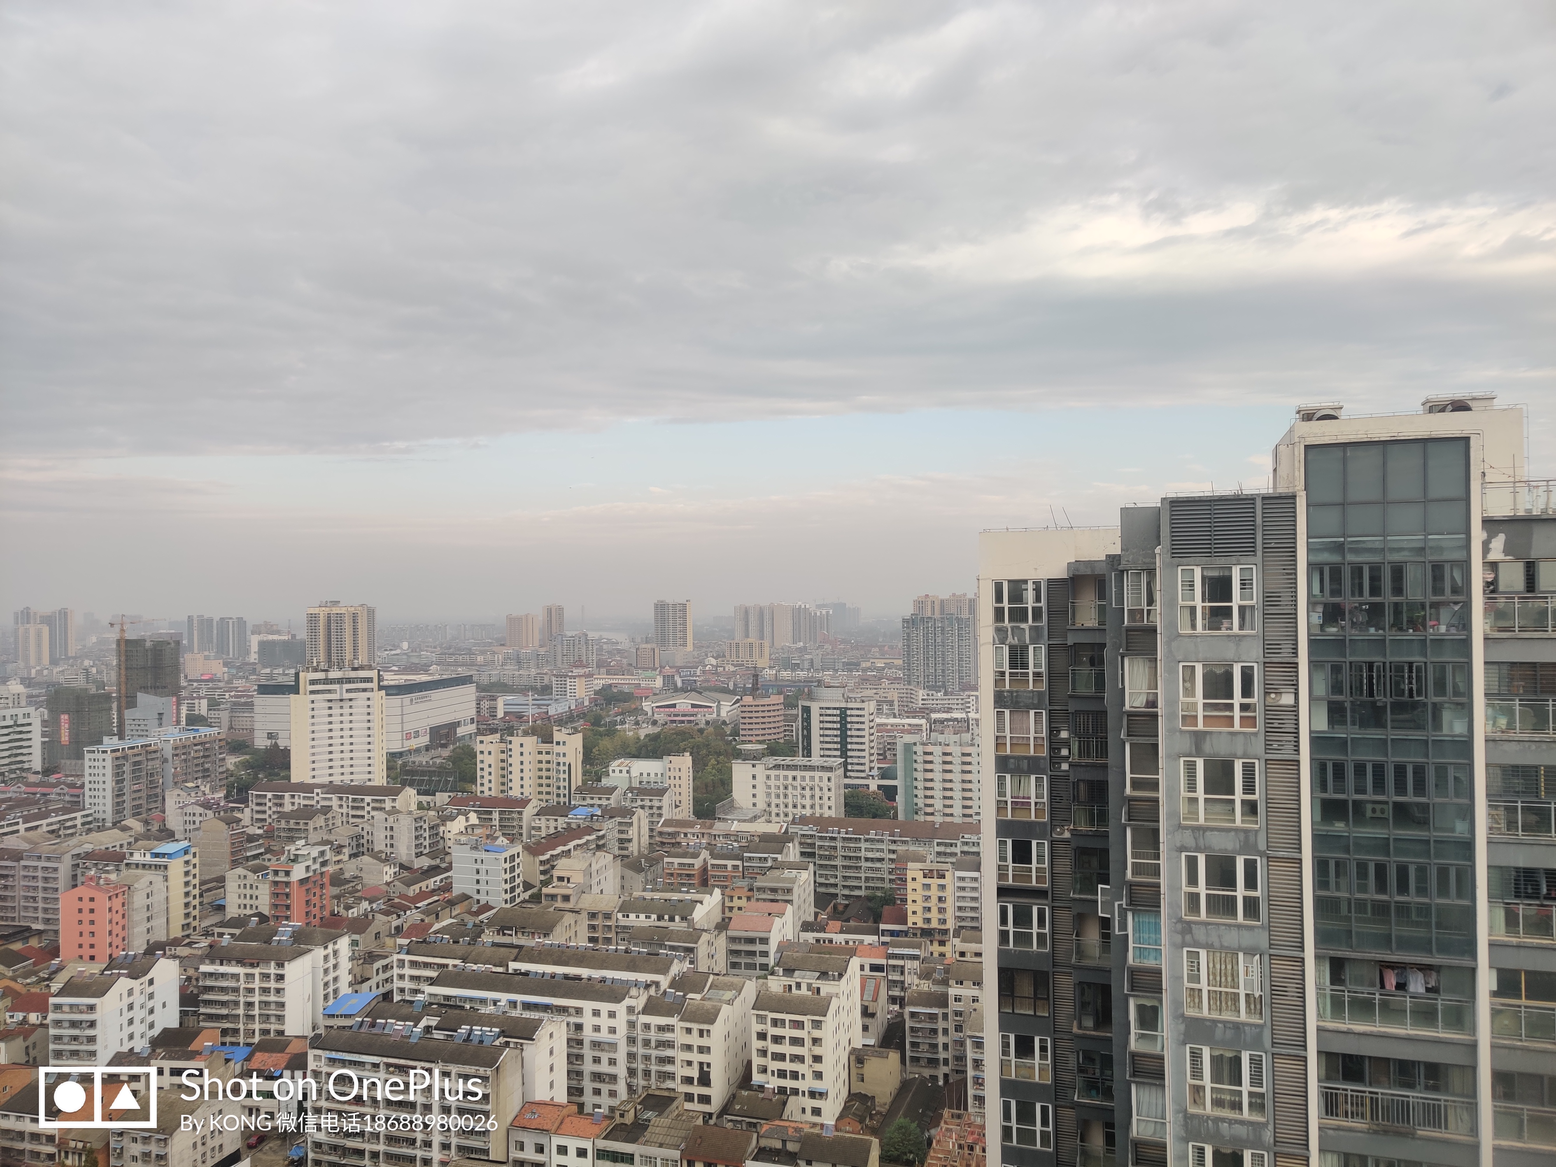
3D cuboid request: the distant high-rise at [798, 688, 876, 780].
[{"bbox_3d":[30.260,77.130,603.120,35.700,49.500,15.000,-1,-1,24],"label":"distant high-rise"}]

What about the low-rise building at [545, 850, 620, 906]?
[{"bbox_3d":[-55.020,88.530,338.970,9.800,22.300,25.000,-1,-1,19],"label":"low-rise building"}]

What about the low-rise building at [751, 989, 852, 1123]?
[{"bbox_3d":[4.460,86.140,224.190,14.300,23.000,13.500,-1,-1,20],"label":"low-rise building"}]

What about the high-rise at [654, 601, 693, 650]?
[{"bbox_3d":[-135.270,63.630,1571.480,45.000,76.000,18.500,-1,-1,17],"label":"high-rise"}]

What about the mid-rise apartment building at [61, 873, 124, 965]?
[{"bbox_3d":[-175.946,86.896,312.479,12.894,22.500,7.976,-1,-1,6],"label":"mid-rise apartment building"}]

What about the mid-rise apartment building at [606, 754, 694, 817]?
[{"bbox_3d":[-52.870,86.020,510.780,33.500,29.000,15.500,-1,-1,14],"label":"mid-rise apartment building"}]

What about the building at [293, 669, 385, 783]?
[{"bbox_3d":[-196.773,69.893,540.458,38.000,63.300,21.000,0,-1,-27],"label":"building"}]

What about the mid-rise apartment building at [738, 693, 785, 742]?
[{"bbox_3d":[-9.350,84.950,739.040,28.000,38.000,19.000,-1,-1,8],"label":"mid-rise apartment building"}]

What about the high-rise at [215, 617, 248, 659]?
[{"bbox_3d":[-768.090,85.730,1707.200,36.000,76.500,17.000,-1,-1,5],"label":"high-rise"}]

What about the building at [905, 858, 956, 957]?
[{"bbox_3d":[40.210,84.397,316.919,11.248,23.300,12.000,-1,-1,12],"label":"building"}]

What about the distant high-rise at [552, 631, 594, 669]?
[{"bbox_3d":[-248.780,86.620,1474.270,47.000,51.000,16.500,-1,-1,14],"label":"distant high-rise"}]

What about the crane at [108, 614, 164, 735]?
[{"bbox_3d":[-410.617,63.522,779.200,3.000,87.000,60.000,-1,-1,5],"label":"crane"}]

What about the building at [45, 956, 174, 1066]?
[{"bbox_3d":[-134.400,88.940,247.300,10.500,20.200,25.500,-1,-1,4],"label":"building"}]

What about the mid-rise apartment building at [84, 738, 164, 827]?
[{"bbox_3d":[-274.104,83.882,509.321,12.780,36.000,28.786,-1,-1,12],"label":"mid-rise apartment building"}]

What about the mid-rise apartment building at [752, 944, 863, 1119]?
[{"bbox_3d":[5.812,83.228,226.768,14.306,23.800,28.138,-1,-1,14],"label":"mid-rise apartment building"}]

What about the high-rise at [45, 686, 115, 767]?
[{"bbox_3d":[-399.350,83.600,694.380,30.500,46.000,18.500,-1,-1,16],"label":"high-rise"}]

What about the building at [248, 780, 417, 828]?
[{"bbox_3d":[-173.700,90.460,473.480,65.000,24.300,13.000,-1,-1,14],"label":"building"}]

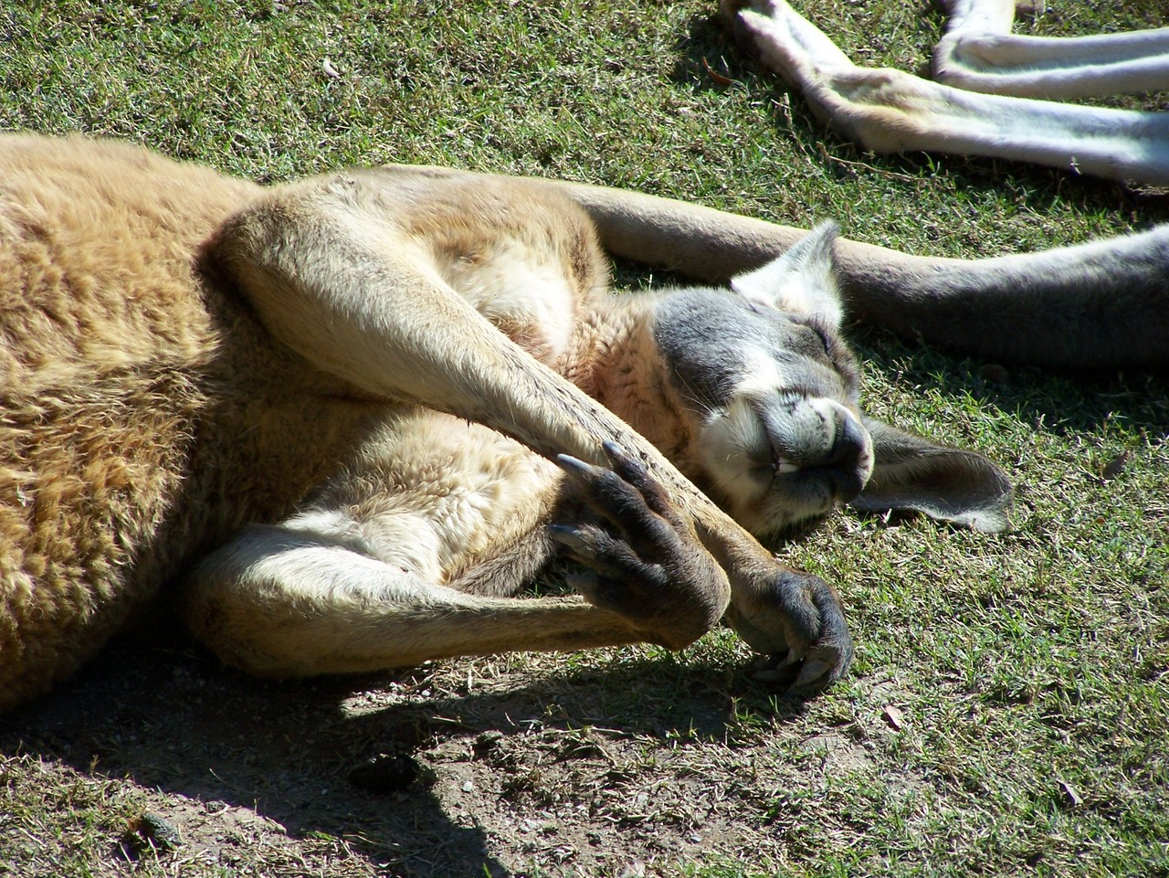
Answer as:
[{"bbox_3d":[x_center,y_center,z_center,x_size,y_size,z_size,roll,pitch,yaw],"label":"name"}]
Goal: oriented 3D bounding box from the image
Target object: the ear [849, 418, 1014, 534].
[{"bbox_3d":[0.189,0.018,7.120,0.108,0.052,0.035,16,14,-15],"label":"ear"}]

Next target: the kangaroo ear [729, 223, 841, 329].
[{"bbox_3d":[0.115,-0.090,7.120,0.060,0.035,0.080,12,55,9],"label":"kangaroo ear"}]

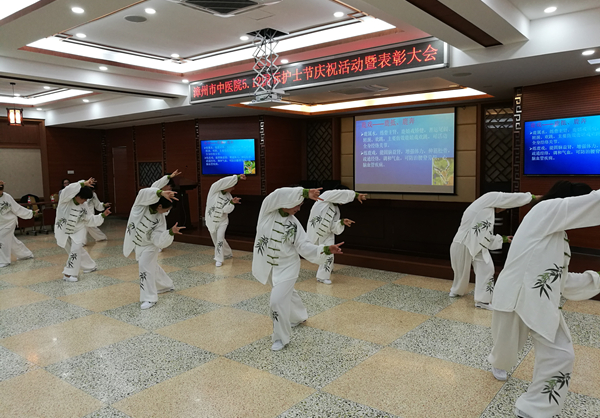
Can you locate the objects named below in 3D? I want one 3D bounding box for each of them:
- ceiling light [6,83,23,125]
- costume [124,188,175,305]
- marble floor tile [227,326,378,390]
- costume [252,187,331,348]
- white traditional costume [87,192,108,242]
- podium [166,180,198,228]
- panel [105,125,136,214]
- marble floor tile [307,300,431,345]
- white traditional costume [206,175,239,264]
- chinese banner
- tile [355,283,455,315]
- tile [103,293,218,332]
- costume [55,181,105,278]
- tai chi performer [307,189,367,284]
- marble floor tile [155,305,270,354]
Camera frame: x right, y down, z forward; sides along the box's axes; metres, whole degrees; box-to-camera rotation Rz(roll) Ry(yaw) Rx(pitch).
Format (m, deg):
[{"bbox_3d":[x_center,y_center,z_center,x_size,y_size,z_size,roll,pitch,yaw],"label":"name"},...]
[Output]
[{"bbox_3d":[-6.275,-2.290,10.286,0.280,0.940,0.280,3,7,38],"label":"ceiling light"},{"bbox_3d":[-1.813,0.420,5.658,0.560,1.340,0.700,-3,6,-24],"label":"costume"},{"bbox_3d":[0.051,1.222,3.988,1.000,0.020,1.000,3,7,39],"label":"marble floor tile"},{"bbox_3d":[-0.070,0.488,4.361,0.650,1.380,0.680,-2,5,-12],"label":"costume"},{"bbox_3d":[-4.430,0.059,10.039,0.600,1.360,0.650,-4,6,-34],"label":"white traditional costume"},{"bbox_3d":[-2.747,-0.138,10.870,0.560,1.170,0.440,3,7,38],"label":"podium"},{"bbox_3d":[-5.555,-1.089,14.638,1.500,2.826,0.060,3,7,38],"label":"panel"},{"bbox_3d":[0.676,1.142,4.765,1.000,0.020,1.000,3,7,39],"label":"marble floor tile"},{"bbox_3d":[-1.291,0.163,7.794,0.560,1.450,0.700,-3,5,-18],"label":"white traditional costume"},{"bbox_3d":[-0.100,-2.090,7.496,5.032,0.386,0.100,3,7,38],"label":"chinese banner"},{"bbox_3d":[1.296,1.053,5.530,0.980,0.020,0.980,3,7,38],"label":"tile"},{"bbox_3d":[-1.512,1.126,5.204,0.980,0.020,0.980,3,7,38],"label":"tile"},{"bbox_3d":[-3.290,0.289,6.999,0.650,1.410,0.700,-4,6,-33],"label":"costume"},{"bbox_3d":[0.495,0.331,6.496,0.630,1.260,0.660,-3,6,-25],"label":"tai chi performer"},{"bbox_3d":[-0.730,1.179,4.612,1.000,0.020,1.000,3,7,39],"label":"marble floor tile"}]

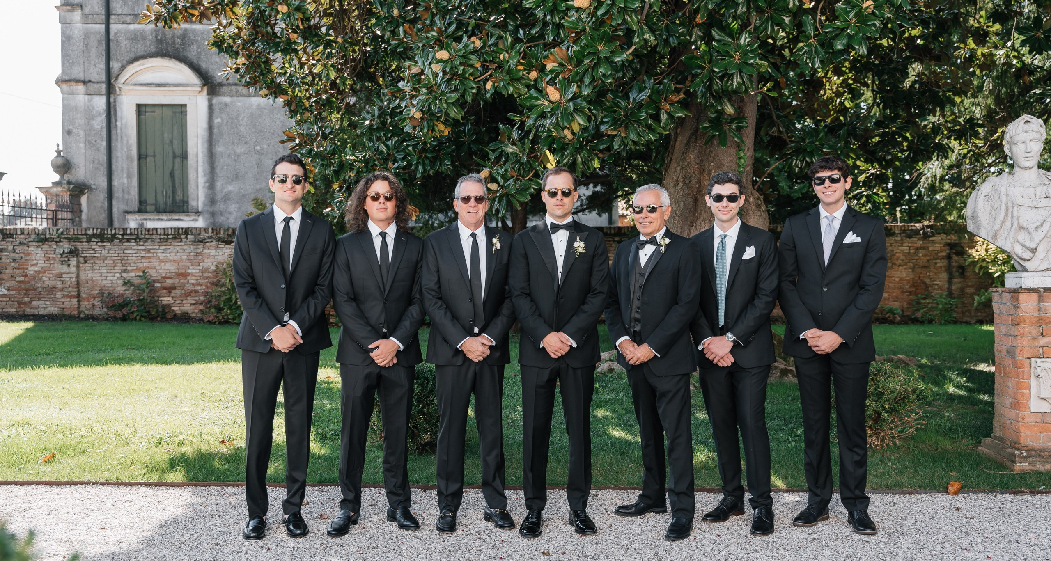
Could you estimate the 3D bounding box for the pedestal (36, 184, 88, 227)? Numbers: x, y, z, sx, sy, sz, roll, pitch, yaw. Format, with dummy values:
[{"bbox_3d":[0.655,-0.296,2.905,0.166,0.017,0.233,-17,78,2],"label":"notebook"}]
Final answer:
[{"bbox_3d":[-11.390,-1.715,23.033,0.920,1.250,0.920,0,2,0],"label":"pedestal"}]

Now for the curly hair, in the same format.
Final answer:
[{"bbox_3d":[-0.736,-0.387,4.680,0.320,0.295,0.270,0,1,-8],"label":"curly hair"}]

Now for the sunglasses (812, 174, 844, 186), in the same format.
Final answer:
[{"bbox_3d":[1.530,-0.506,4.700,0.148,0.050,0.150,-8,1,27],"label":"sunglasses"}]

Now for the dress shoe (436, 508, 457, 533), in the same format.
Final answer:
[{"bbox_3d":[-0.402,1.186,4.736,0.106,0.105,0.298,0,1,-3],"label":"dress shoe"}]

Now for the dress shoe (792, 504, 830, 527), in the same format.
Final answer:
[{"bbox_3d":[1.468,1.180,4.804,0.300,0.110,0.110,-2,3,-44],"label":"dress shoe"}]

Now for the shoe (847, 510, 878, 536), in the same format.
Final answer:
[{"bbox_3d":[1.693,1.186,4.709,0.106,0.105,0.298,0,1,1],"label":"shoe"}]

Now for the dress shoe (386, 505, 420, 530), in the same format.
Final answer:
[{"bbox_3d":[-0.622,1.186,4.762,0.105,0.100,0.290,-1,3,-35],"label":"dress shoe"}]

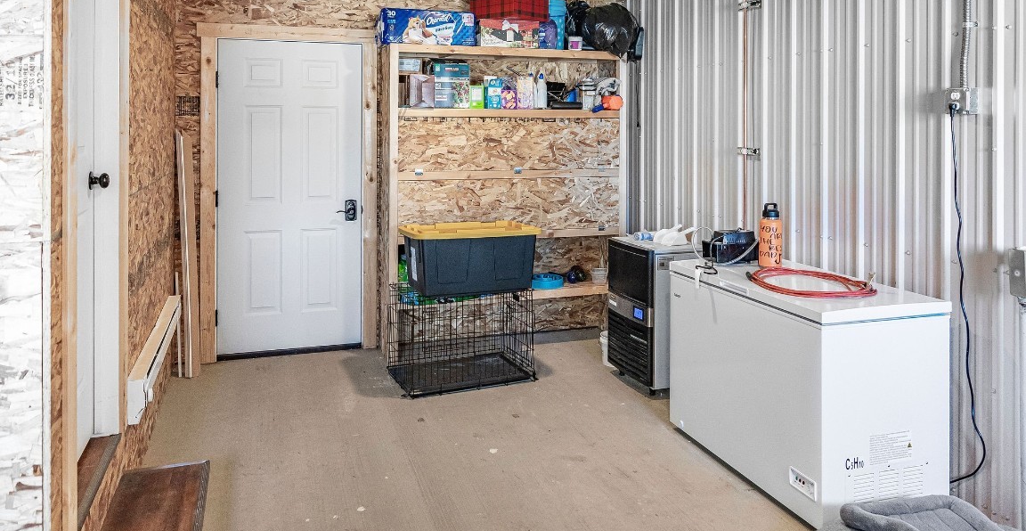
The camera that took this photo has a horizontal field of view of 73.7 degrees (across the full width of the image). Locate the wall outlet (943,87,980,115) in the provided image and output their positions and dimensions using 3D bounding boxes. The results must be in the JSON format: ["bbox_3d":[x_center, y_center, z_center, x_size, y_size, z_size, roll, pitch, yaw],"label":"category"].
[{"bbox_3d":[1.770,-0.650,2.710,0.055,0.105,0.105,-3,8,-22],"label":"wall outlet"}]

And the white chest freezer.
[{"bbox_3d":[1.200,0.470,2.970,0.570,0.820,0.970,-2,7,-19],"label":"white chest freezer"}]

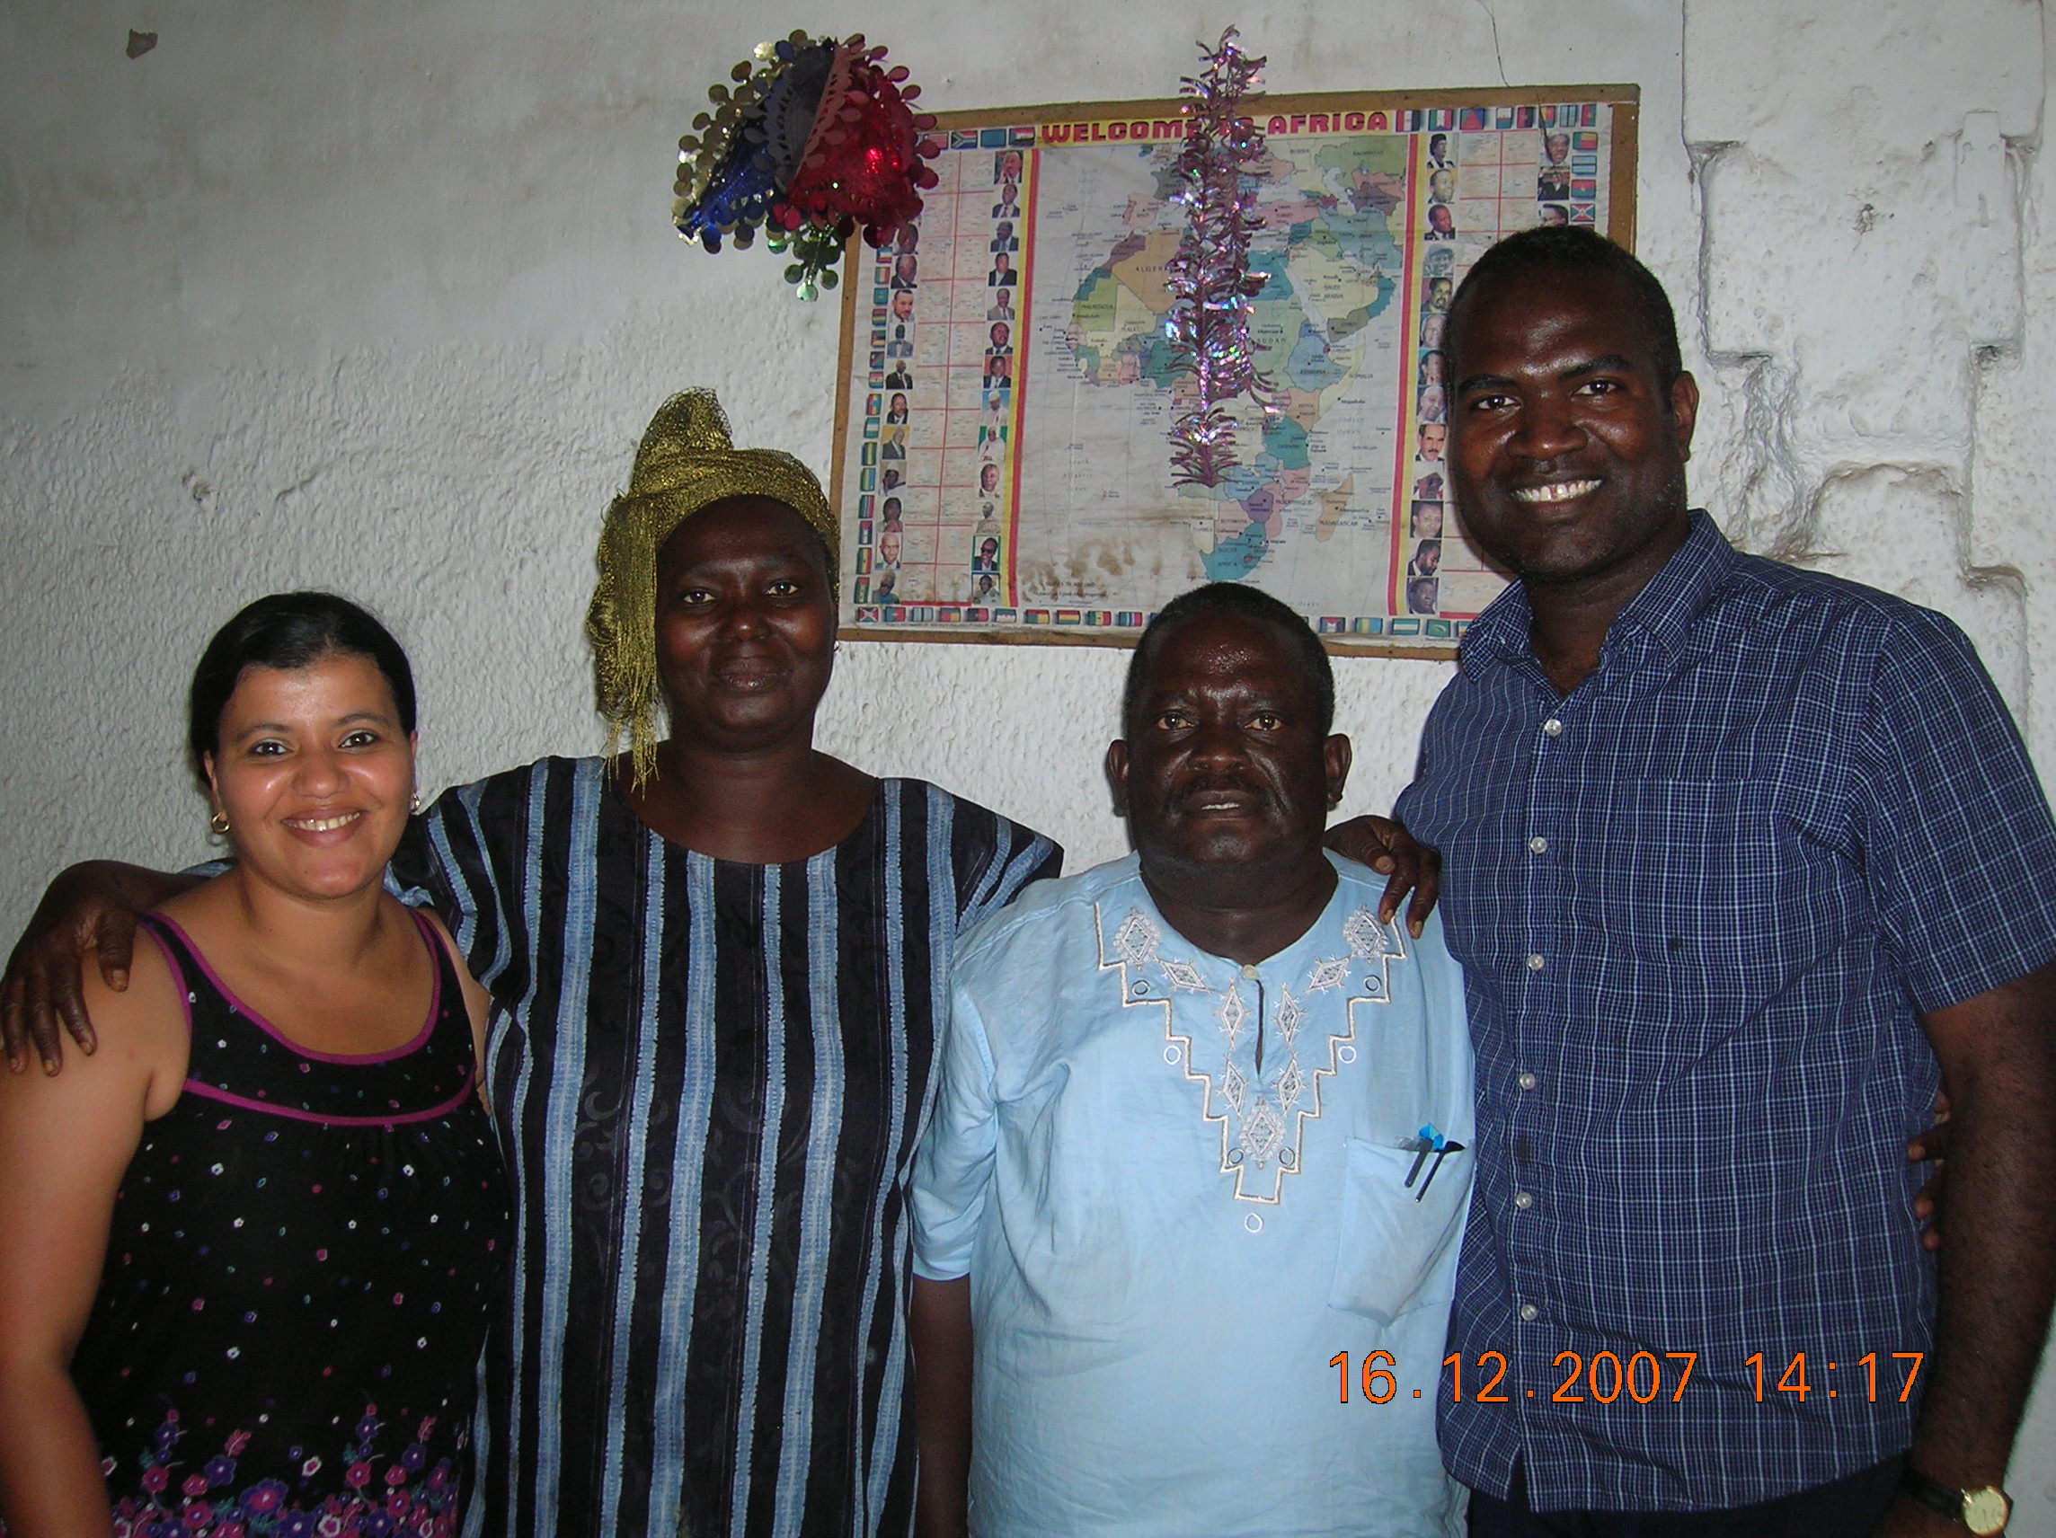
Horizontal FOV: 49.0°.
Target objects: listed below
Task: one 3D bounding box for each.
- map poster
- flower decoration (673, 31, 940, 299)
[{"bbox_3d":[0.184,-0.375,2.135,0.750,0.530,0.020,1,-6,15],"label":"map poster"},{"bbox_3d":[-0.200,-0.544,2.030,0.240,0.230,0.220,1,-6,15],"label":"flower decoration"}]

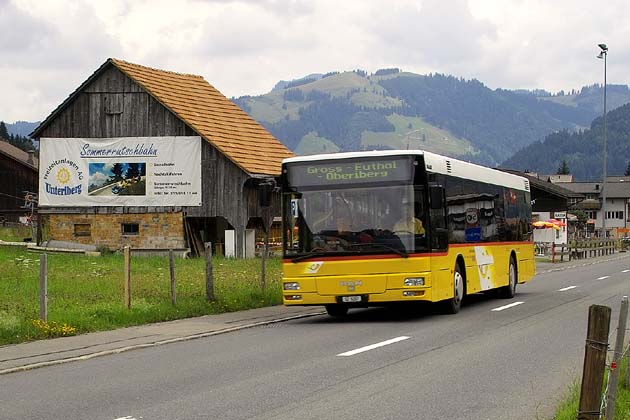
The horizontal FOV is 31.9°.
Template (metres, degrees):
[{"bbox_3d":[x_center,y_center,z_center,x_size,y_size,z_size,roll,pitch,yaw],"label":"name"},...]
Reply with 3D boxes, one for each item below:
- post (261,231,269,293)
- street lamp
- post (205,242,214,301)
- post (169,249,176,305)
[{"bbox_3d":[-1.154,1.274,25.197,0.110,1.245,0.110,0,-1,21],"label":"post"},{"bbox_3d":[22.190,-4.708,85.172,0.900,16.170,0.600,1,-1,-21],"label":"street lamp"},{"bbox_3d":[-2.093,1.236,21.920,0.140,1.166,0.140,0,-1,21],"label":"post"},{"bbox_3d":[-2.680,1.267,20.768,0.100,1.045,0.100,0,-1,21],"label":"post"}]

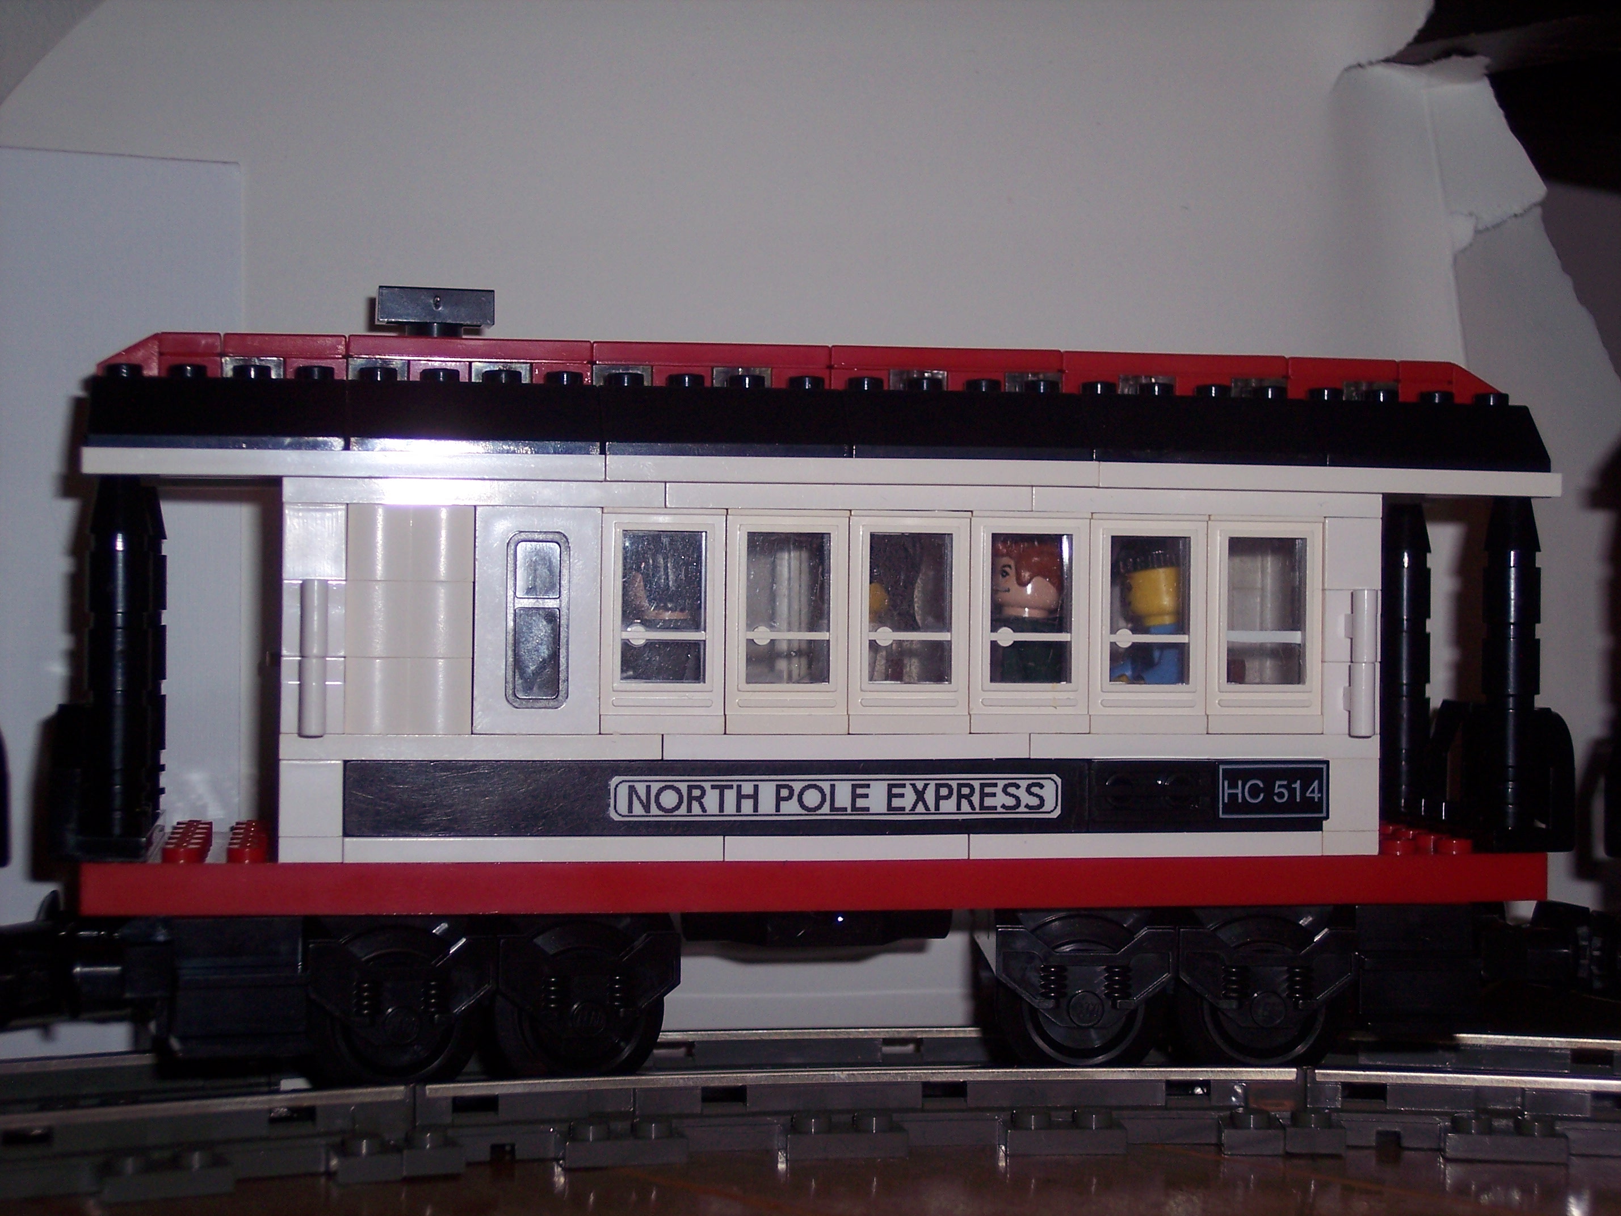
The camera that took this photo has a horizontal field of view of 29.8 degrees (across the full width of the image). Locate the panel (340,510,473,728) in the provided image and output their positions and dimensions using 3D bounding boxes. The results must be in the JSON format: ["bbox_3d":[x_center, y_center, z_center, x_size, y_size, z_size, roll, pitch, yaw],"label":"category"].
[{"bbox_3d":[-0.051,0.001,0.385,0.016,0.029,0.008,0,0,-11],"label":"panel"}]

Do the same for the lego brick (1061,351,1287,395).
[{"bbox_3d":[0.049,-0.032,0.421,0.032,0.006,0.012,0,0,-11],"label":"lego brick"}]

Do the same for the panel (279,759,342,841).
[{"bbox_3d":[-0.063,0.024,0.383,0.008,0.010,0.008,0,0,-11],"label":"panel"}]

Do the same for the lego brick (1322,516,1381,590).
[{"bbox_3d":[0.071,-0.007,0.407,0.008,0.010,0.008,0,0,-11],"label":"lego brick"}]

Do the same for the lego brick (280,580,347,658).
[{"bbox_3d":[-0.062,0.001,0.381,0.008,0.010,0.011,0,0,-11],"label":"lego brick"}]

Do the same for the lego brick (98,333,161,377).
[{"bbox_3d":[-0.089,-0.033,0.394,0.008,0.006,0.009,0,0,-11],"label":"lego brick"}]

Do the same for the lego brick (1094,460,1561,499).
[{"bbox_3d":[0.068,-0.017,0.405,0.064,0.003,0.011,0,0,-11],"label":"lego brick"}]

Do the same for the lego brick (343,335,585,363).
[{"bbox_3d":[-0.046,-0.034,0.403,0.032,0.003,0.010,0,0,-11],"label":"lego brick"}]

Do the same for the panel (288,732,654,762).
[{"bbox_3d":[-0.043,0.017,0.386,0.048,0.003,0.008,0,0,-11],"label":"panel"}]

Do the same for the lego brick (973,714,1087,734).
[{"bbox_3d":[0.028,0.015,0.399,0.016,0.003,0.008,0,0,-11],"label":"lego brick"}]

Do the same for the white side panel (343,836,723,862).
[{"bbox_3d":[-0.035,0.030,0.388,0.048,0.003,0.008,0,0,-11],"label":"white side panel"}]

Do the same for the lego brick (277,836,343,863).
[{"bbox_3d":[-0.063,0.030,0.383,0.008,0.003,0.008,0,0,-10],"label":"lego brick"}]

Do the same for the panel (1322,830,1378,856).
[{"bbox_3d":[0.071,0.031,0.408,0.008,0.003,0.008,0,0,-11],"label":"panel"}]

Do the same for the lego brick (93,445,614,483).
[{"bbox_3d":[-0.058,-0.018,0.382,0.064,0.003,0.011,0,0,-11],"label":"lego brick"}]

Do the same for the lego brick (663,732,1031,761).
[{"bbox_3d":[0.004,0.018,0.395,0.048,0.003,0.008,0,0,-11],"label":"lego brick"}]

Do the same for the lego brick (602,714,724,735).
[{"bbox_3d":[-0.019,0.015,0.391,0.016,0.003,0.008,0,0,-11],"label":"lego brick"}]

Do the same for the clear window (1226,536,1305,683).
[{"bbox_3d":[0.060,0.000,0.403,0.011,0.020,0.002,0,0,-11],"label":"clear window"}]

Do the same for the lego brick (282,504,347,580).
[{"bbox_3d":[-0.062,-0.008,0.382,0.008,0.010,0.008,0,0,-11],"label":"lego brick"}]

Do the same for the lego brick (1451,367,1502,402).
[{"bbox_3d":[0.092,-0.031,0.428,0.008,0.006,0.009,0,0,-11],"label":"lego brick"}]

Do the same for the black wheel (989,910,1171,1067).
[{"bbox_3d":[0.036,0.051,0.401,0.025,0.022,0.009,0,0,-11],"label":"black wheel"}]

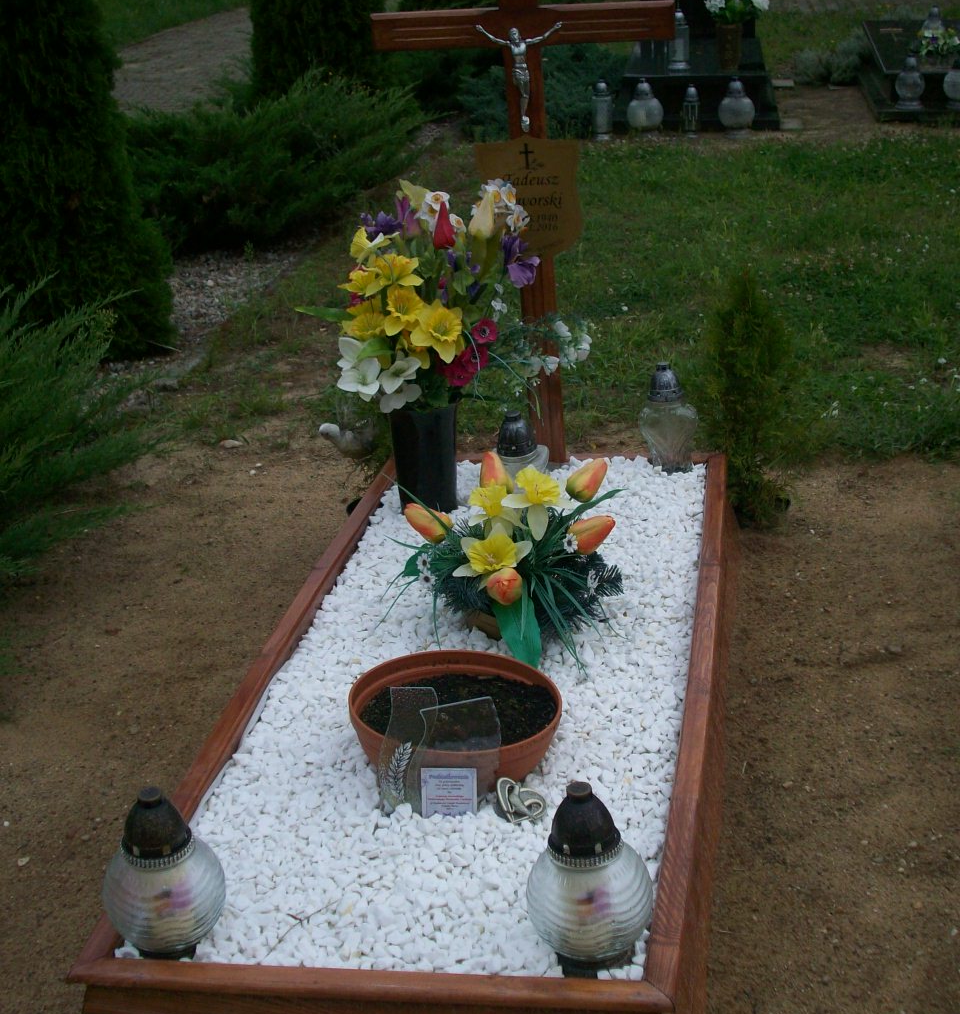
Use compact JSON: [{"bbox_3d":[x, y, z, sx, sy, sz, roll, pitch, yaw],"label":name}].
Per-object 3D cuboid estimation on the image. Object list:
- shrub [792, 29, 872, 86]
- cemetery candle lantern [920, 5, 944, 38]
[{"bbox_3d":[2.155,-2.754,10.379,0.480,0.297,0.420,0,22,9],"label":"shrub"},{"bbox_3d":[2.514,-2.652,9.408,0.145,0.225,0.145,0,22,9],"label":"cemetery candle lantern"}]

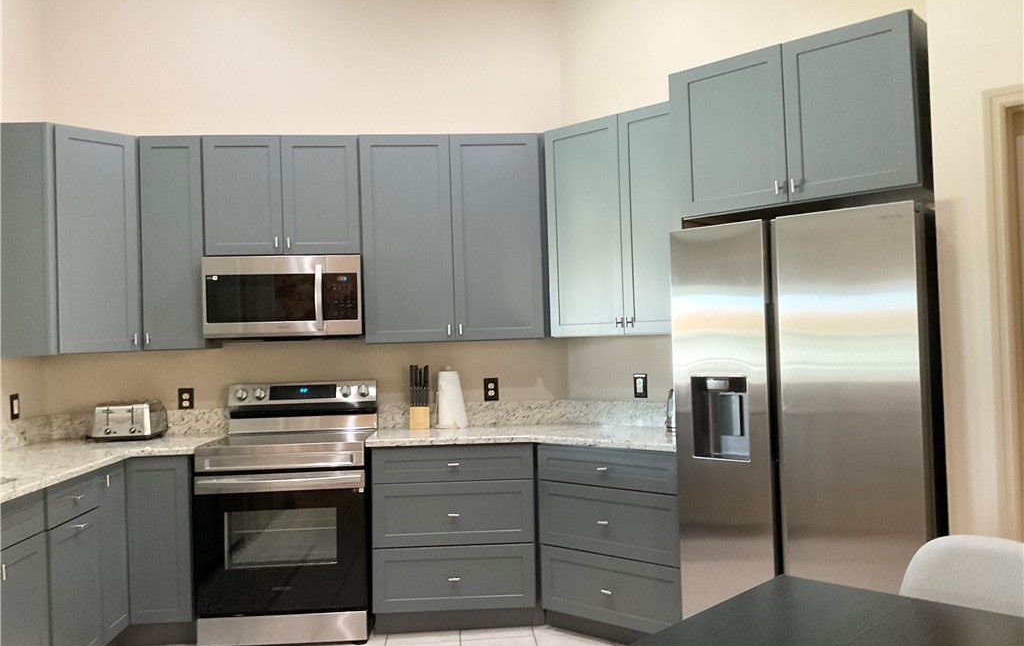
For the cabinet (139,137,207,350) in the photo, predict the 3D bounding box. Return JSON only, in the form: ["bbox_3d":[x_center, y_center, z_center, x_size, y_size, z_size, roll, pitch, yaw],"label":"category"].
[{"bbox_3d":[-1.673,-0.387,4.388,0.305,1.037,0.330,-2,-1,-2],"label":"cabinet"}]

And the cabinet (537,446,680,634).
[{"bbox_3d":[0.614,0.946,3.942,0.755,0.800,0.610,-3,-2,42],"label":"cabinet"}]

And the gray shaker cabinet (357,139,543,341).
[{"bbox_3d":[-0.306,-0.426,4.463,0.909,1.054,0.335,-2,-2,-4],"label":"gray shaker cabinet"}]

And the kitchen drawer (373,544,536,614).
[{"bbox_3d":[-0.276,1.190,4.220,0.749,0.296,0.510,-2,-2,-4],"label":"kitchen drawer"}]

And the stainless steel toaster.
[{"bbox_3d":[-1.949,0.505,4.370,0.285,0.190,0.260,-1,-1,-11],"label":"stainless steel toaster"}]

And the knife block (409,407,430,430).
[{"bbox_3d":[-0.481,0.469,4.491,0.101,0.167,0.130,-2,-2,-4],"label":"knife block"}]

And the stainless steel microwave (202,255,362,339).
[{"bbox_3d":[-1.130,-0.125,4.362,0.759,0.400,0.415,-2,-2,-4],"label":"stainless steel microwave"}]

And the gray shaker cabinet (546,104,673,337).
[{"bbox_3d":[0.623,-0.462,4.161,0.910,1.054,0.335,-3,-2,42],"label":"gray shaker cabinet"}]

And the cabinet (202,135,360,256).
[{"bbox_3d":[-1.150,-0.625,4.417,0.770,0.609,0.335,-2,-2,-4],"label":"cabinet"}]

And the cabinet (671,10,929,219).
[{"bbox_3d":[1.202,-0.731,3.396,0.945,0.597,0.630,-3,-2,42],"label":"cabinet"}]

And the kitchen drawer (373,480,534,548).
[{"bbox_3d":[-0.276,0.889,4.202,0.741,0.294,0.500,-2,-1,-2],"label":"kitchen drawer"}]

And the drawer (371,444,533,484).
[{"bbox_3d":[-0.283,0.661,4.207,0.741,0.163,0.500,-2,-1,-2],"label":"drawer"}]

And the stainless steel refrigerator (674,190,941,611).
[{"bbox_3d":[1.226,0.496,3.315,0.910,1.770,0.730,-3,-2,42],"label":"stainless steel refrigerator"}]

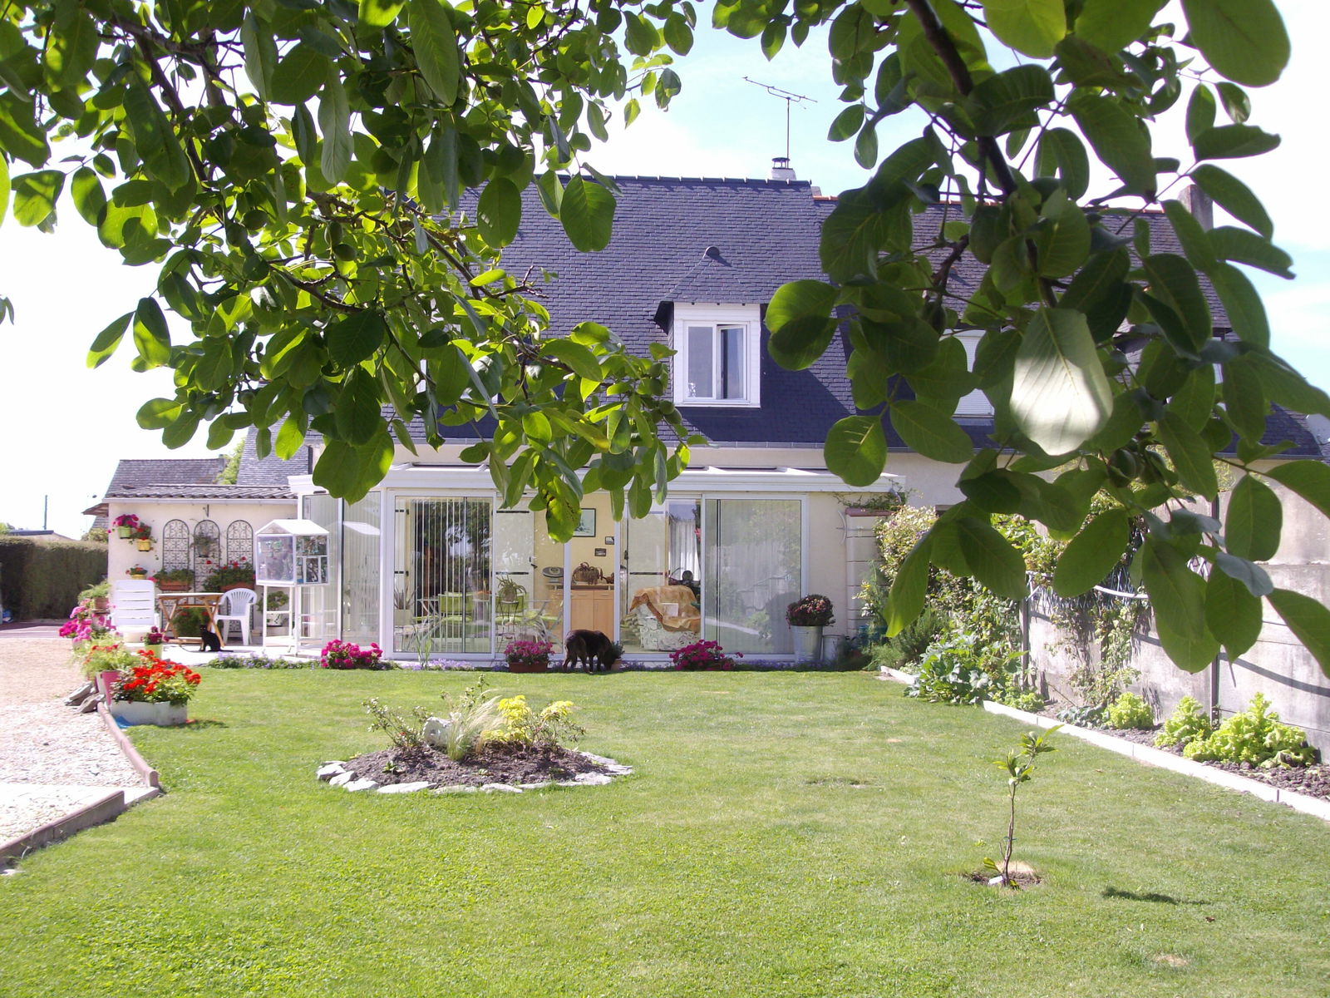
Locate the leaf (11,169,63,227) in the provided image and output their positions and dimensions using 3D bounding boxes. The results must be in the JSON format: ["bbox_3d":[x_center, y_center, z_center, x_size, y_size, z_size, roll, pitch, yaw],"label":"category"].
[{"bbox_3d":[-1.226,-0.587,2.700,0.098,0.112,0.050,1,-2,-11],"label":"leaf"}]

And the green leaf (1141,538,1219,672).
[{"bbox_3d":[0.520,0.109,1.420,0.062,0.153,0.035,-19,0,18],"label":"green leaf"}]

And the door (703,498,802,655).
[{"bbox_3d":[1.136,1.008,17.900,1.290,2.040,0.080,0,-2,-5],"label":"door"}]

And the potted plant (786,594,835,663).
[{"bbox_3d":[1.898,1.695,18.050,0.620,0.900,0.600,0,-3,-6],"label":"potted plant"}]

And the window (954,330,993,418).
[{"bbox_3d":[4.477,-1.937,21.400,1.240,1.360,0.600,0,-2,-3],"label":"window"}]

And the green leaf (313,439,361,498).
[{"bbox_3d":[-0.641,-0.062,2.700,0.093,0.122,0.035,7,-2,0],"label":"green leaf"}]

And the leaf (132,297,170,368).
[{"bbox_3d":[-0.761,-0.246,2.050,0.054,0.108,0.035,-9,9,-19],"label":"leaf"}]

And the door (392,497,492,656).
[{"bbox_3d":[-2.907,1.014,18.000,1.312,2.082,0.090,0,-3,-6],"label":"door"}]

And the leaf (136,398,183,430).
[{"bbox_3d":[-0.931,-0.157,2.550,0.092,0.056,0.035,-19,10,0],"label":"leaf"}]

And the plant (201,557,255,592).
[{"bbox_3d":[-6.507,1.134,20.600,0.790,0.510,0.380,0,-2,-5],"label":"plant"}]

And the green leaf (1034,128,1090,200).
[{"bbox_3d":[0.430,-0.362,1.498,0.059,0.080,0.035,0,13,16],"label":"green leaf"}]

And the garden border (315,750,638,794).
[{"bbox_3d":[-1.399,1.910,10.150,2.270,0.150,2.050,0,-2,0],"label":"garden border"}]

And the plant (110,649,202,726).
[{"bbox_3d":[-4.633,1.708,12.600,0.790,0.650,0.450,0,-2,-6],"label":"plant"}]

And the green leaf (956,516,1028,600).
[{"bbox_3d":[0.355,0.065,1.500,0.052,0.122,0.035,-39,0,9],"label":"green leaf"}]

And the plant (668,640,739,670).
[{"bbox_3d":[0.501,2.006,17.800,0.900,0.390,0.500,0,-3,-6],"label":"plant"}]

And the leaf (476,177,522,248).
[{"bbox_3d":[-0.336,-0.580,2.800,0.091,0.140,0.035,0,-2,-3],"label":"leaf"}]

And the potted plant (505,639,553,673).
[{"bbox_3d":[-1.702,1.962,17.300,0.600,0.420,0.380,0,-2,-5],"label":"potted plant"}]

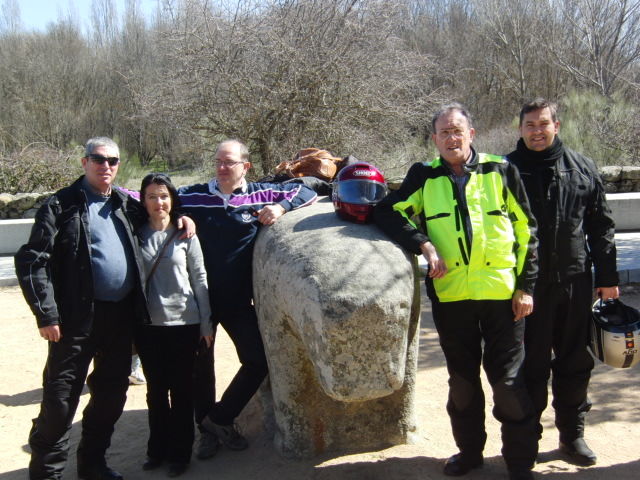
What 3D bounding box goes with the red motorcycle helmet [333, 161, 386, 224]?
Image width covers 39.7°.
[{"bbox_3d":[0.200,-0.231,4.430,0.263,0.290,0.340,-2,4,-9],"label":"red motorcycle helmet"}]

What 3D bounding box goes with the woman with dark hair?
[{"bbox_3d":[-0.750,0.412,4.520,0.450,1.520,0.300,-2,4,0],"label":"woman with dark hair"}]

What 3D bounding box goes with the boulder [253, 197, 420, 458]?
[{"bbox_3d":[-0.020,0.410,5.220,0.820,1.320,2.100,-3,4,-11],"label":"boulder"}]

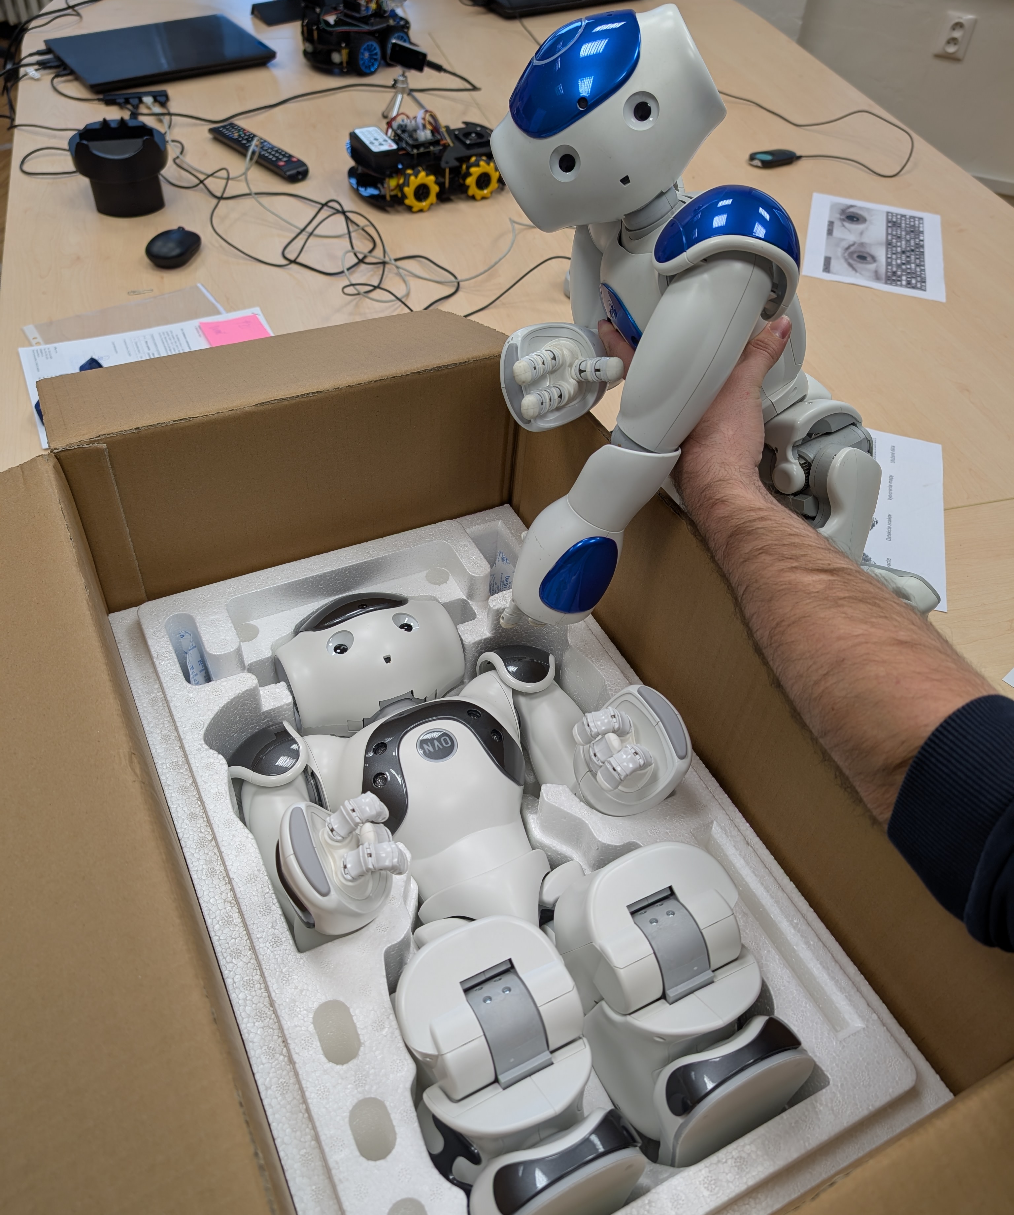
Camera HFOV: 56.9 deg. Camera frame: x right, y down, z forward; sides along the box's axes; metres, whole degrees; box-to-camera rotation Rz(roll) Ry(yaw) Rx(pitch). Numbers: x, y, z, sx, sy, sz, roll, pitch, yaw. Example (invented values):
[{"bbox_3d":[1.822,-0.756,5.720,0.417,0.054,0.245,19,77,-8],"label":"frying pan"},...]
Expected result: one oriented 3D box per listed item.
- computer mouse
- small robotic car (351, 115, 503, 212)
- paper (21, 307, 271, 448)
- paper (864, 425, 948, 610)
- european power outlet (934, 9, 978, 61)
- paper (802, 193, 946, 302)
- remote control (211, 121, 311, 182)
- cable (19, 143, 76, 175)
[{"bbox_3d":[-0.470,-0.510,1.312,0.060,0.035,0.095,23,50,15],"label":"computer mouse"},{"bbox_3d":[-0.126,-0.707,1.462,0.248,0.120,0.140,-21,53,-22],"label":"small robotic car"},{"bbox_3d":[-0.422,-0.288,1.136,0.297,0.003,0.210,-17,51,-19],"label":"paper"},{"bbox_3d":[0.388,-0.123,1.057,0.210,0.003,0.295,15,48,8],"label":"paper"},{"bbox_3d":[1.357,-1.727,2.827,0.086,0.118,0.025,24,50,16],"label":"european power outlet"},{"bbox_3d":[0.587,-0.580,1.488,0.210,0.003,0.297,14,48,8],"label":"paper"},{"bbox_3d":[-0.406,-0.752,1.544,0.208,0.023,0.048,35,54,24],"label":"remote control"},{"bbox_3d":[-0.720,-0.708,1.483,0.093,0.012,0.094,-3,48,-8],"label":"cable"}]

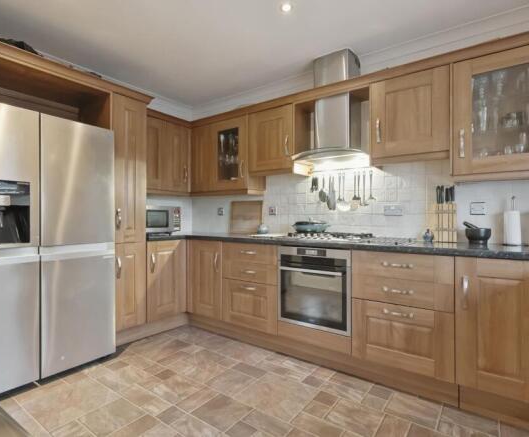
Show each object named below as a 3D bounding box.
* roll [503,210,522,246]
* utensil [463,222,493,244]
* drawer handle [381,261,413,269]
[{"bbox_3d":[1.630,0.058,1.910,0.095,0.230,0.095,0,0,34],"label":"roll"},{"bbox_3d":[1.428,0.100,1.950,0.155,0.150,0.140,0,0,35],"label":"utensil"},{"bbox_3d":[0.839,0.291,1.831,0.178,0.018,0.030,0,0,34],"label":"drawer handle"}]

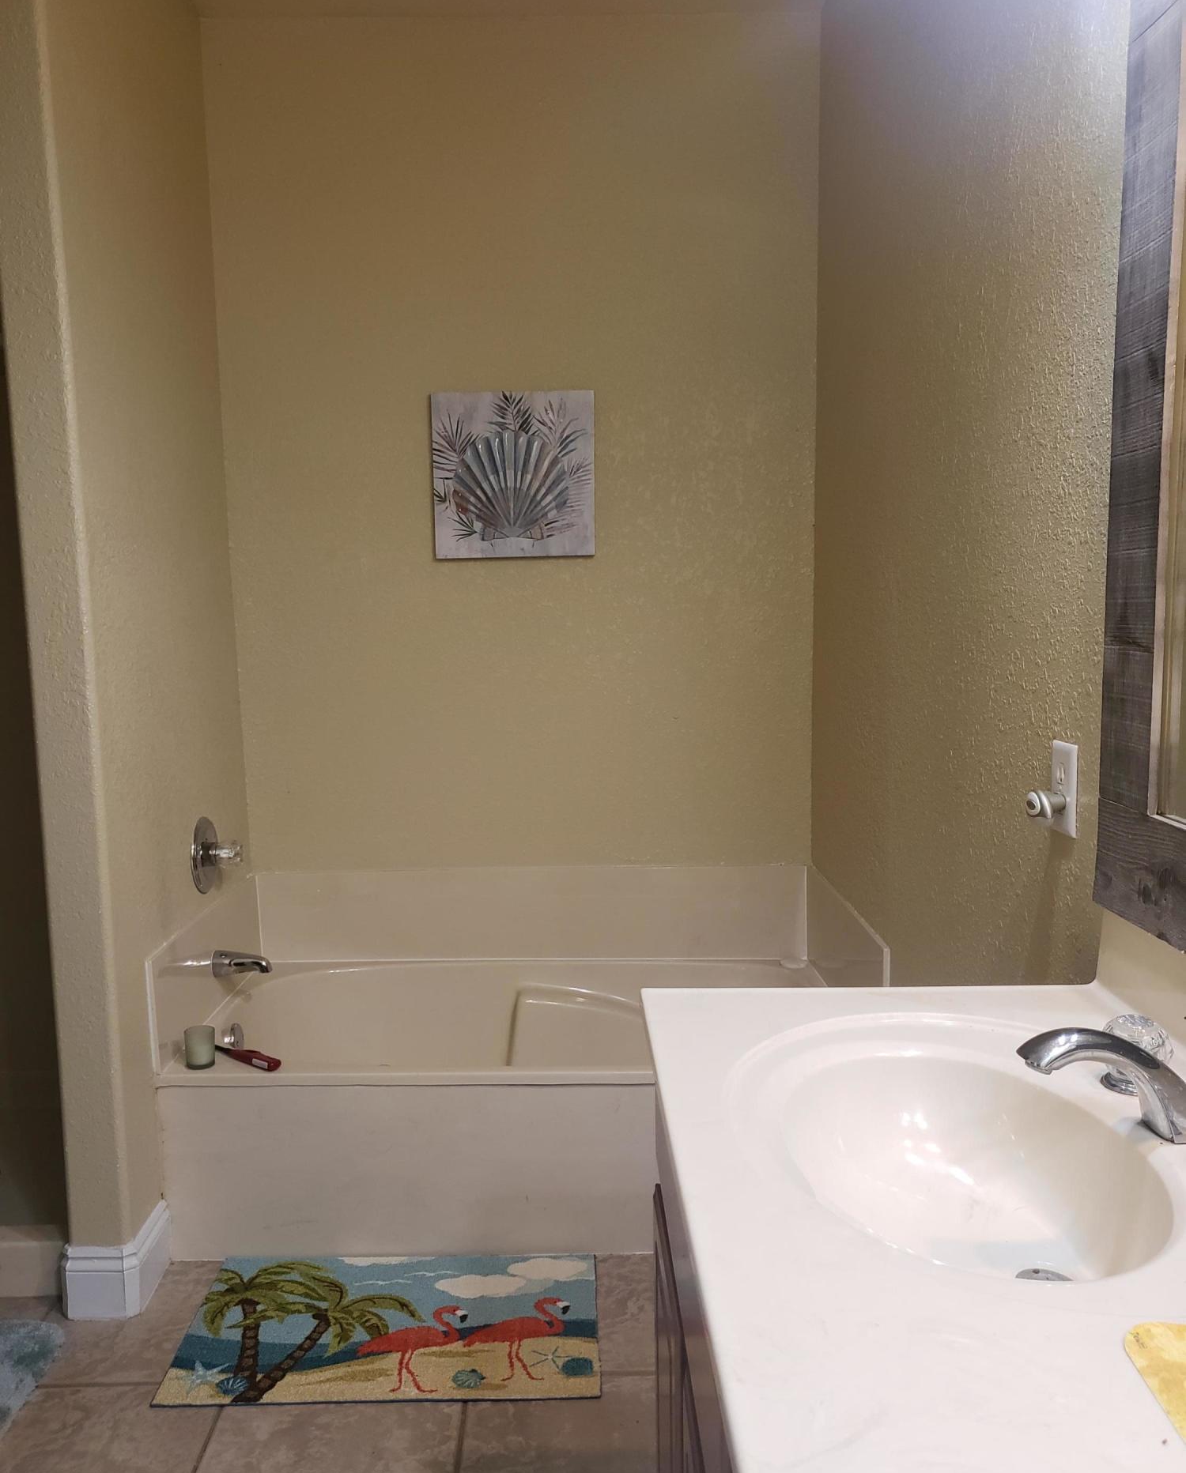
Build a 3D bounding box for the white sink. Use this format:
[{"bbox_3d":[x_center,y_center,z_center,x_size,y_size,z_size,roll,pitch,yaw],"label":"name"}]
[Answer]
[{"bbox_3d":[0.302,0.406,1.051,0.335,0.141,0.535,-1,6,-1],"label":"white sink"}]

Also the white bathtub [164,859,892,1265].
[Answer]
[{"bbox_3d":[-0.148,0.723,2.792,1.481,0.660,0.779,-1,6,-1],"label":"white bathtub"}]

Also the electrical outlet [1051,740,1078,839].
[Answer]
[{"bbox_3d":[0.595,0.066,1.507,0.009,0.115,0.075,-1,6,-1],"label":"electrical outlet"}]

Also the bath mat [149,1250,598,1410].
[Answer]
[{"bbox_3d":[-0.379,1.111,2.263,0.777,0.011,0.460,-1,6,-1],"label":"bath mat"}]

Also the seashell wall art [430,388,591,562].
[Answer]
[{"bbox_3d":[-0.199,-0.663,3.017,0.406,0.411,0.026,-1,6,-1],"label":"seashell wall art"}]

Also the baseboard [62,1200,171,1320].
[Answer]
[{"bbox_3d":[-0.950,1.040,2.371,0.151,0.142,0.214,-1,6,-1],"label":"baseboard"}]

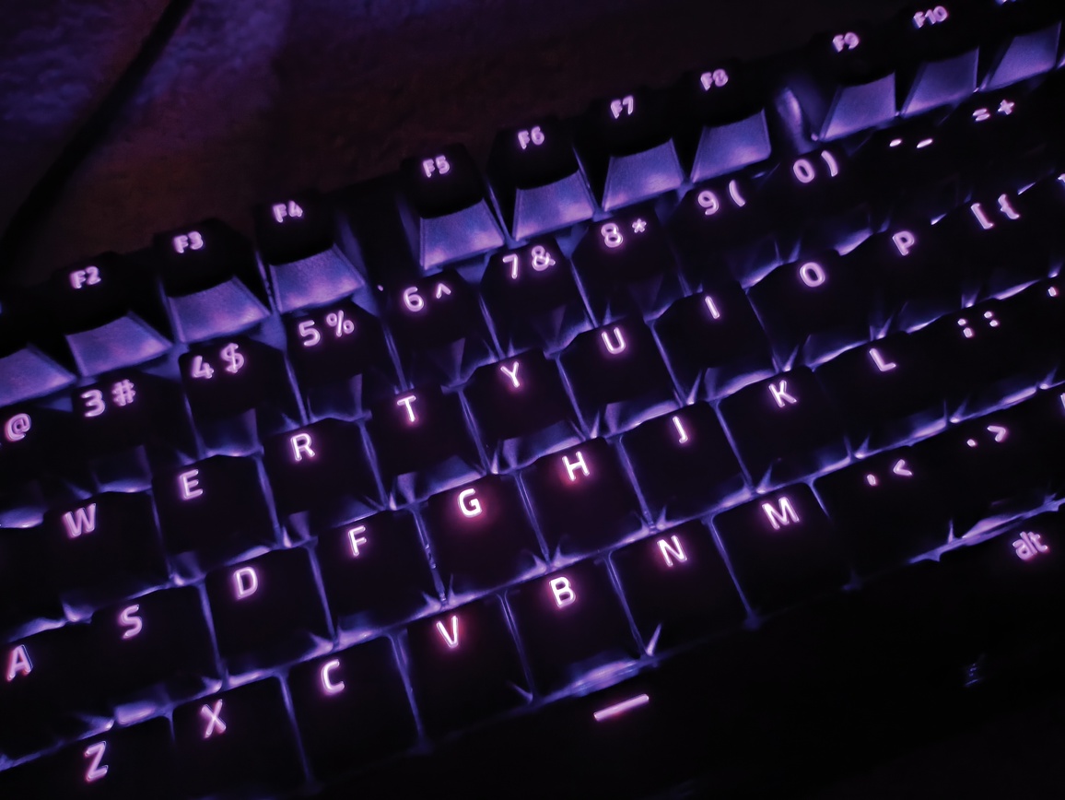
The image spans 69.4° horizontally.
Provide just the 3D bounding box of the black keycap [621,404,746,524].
[{"bbox_3d":[0.027,0.011,0.134,0.018,0.009,0.018,-19,73,-5],"label":"black keycap"}]

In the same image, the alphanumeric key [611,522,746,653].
[{"bbox_3d":[0.024,0.031,0.127,0.018,0.009,0.018,-19,73,-5],"label":"alphanumeric key"}]

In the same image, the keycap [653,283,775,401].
[{"bbox_3d":[0.034,-0.011,0.140,0.018,0.010,0.018,-19,73,-5],"label":"keycap"}]

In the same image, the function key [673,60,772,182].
[{"bbox_3d":[0.038,-0.057,0.154,0.018,0.011,0.018,-19,73,-5],"label":"function key"}]

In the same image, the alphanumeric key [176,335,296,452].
[{"bbox_3d":[-0.053,-0.002,0.137,0.018,0.011,0.018,-19,72,-6],"label":"alphanumeric key"}]

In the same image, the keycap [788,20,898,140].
[{"bbox_3d":[0.065,-0.066,0.157,0.018,0.011,0.018,-19,72,-5],"label":"keycap"}]

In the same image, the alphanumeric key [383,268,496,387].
[{"bbox_3d":[-0.017,-0.014,0.141,0.018,0.011,0.018,-19,72,-5],"label":"alphanumeric key"}]

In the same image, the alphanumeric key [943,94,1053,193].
[{"bbox_3d":[0.090,-0.051,0.151,0.018,0.011,0.018,-19,72,-6],"label":"alphanumeric key"}]

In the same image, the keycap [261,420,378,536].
[{"bbox_3d":[-0.038,0.013,0.134,0.018,0.009,0.018,-19,73,-5],"label":"keycap"}]

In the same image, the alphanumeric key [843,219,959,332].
[{"bbox_3d":[0.070,-0.023,0.144,0.018,0.010,0.018,-19,73,-5],"label":"alphanumeric key"}]

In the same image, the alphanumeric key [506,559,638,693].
[{"bbox_3d":[0.006,0.036,0.125,0.018,0.009,0.018,-19,72,-6],"label":"alphanumeric key"}]

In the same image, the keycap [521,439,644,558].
[{"bbox_3d":[0.009,0.016,0.132,0.018,0.009,0.018,-19,72,-6],"label":"keycap"}]

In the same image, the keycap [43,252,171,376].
[{"bbox_3d":[-0.079,-0.017,0.142,0.018,0.011,0.018,-19,72,-6],"label":"keycap"}]

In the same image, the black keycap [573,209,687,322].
[{"bbox_3d":[0.019,-0.026,0.145,0.018,0.011,0.018,-19,72,-5],"label":"black keycap"}]

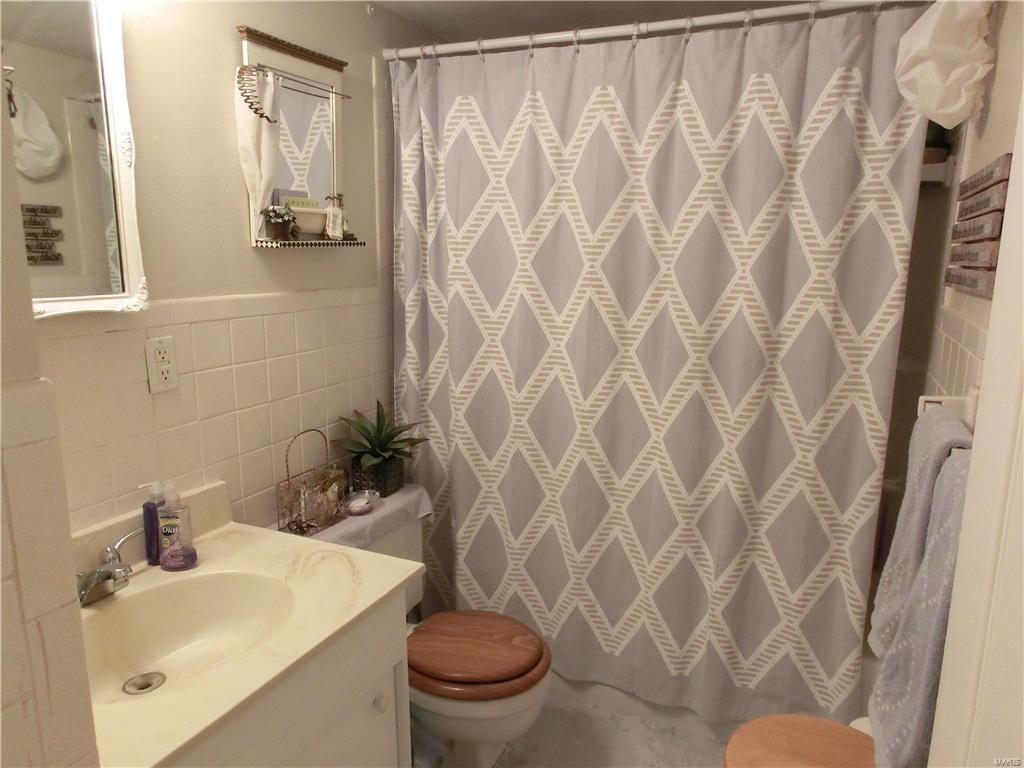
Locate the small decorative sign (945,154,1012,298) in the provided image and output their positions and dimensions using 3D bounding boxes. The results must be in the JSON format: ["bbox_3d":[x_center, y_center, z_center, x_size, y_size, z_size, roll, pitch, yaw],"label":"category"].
[{"bbox_3d":[0.807,-0.261,1.245,0.013,0.213,0.505,6,12,24],"label":"small decorative sign"}]

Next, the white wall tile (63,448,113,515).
[{"bbox_3d":[-0.816,0.184,1.347,0.009,0.108,0.108,6,12,24],"label":"white wall tile"}]

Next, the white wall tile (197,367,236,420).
[{"bbox_3d":[-0.686,0.021,1.643,0.010,0.109,0.109,5,12,24],"label":"white wall tile"}]

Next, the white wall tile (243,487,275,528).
[{"bbox_3d":[-0.642,0.329,1.805,0.010,0.109,0.109,5,12,24],"label":"white wall tile"}]

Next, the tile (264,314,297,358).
[{"bbox_3d":[-0.590,-0.124,1.804,0.010,0.108,0.108,5,12,24],"label":"tile"}]

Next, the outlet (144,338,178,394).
[{"bbox_3d":[-0.737,-0.043,1.498,0.010,0.114,0.070,5,12,24],"label":"outlet"}]

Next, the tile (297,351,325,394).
[{"bbox_3d":[-0.540,-0.034,1.913,0.009,0.108,0.108,6,12,24],"label":"tile"}]

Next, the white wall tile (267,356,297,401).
[{"bbox_3d":[-0.586,-0.015,1.815,0.009,0.108,0.108,6,12,24],"label":"white wall tile"}]

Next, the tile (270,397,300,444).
[{"bbox_3d":[-0.592,0.091,1.845,0.010,0.108,0.108,5,12,24],"label":"tile"}]

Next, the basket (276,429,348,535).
[{"bbox_3d":[-0.510,0.239,1.805,0.099,0.249,0.144,5,12,24],"label":"basket"}]

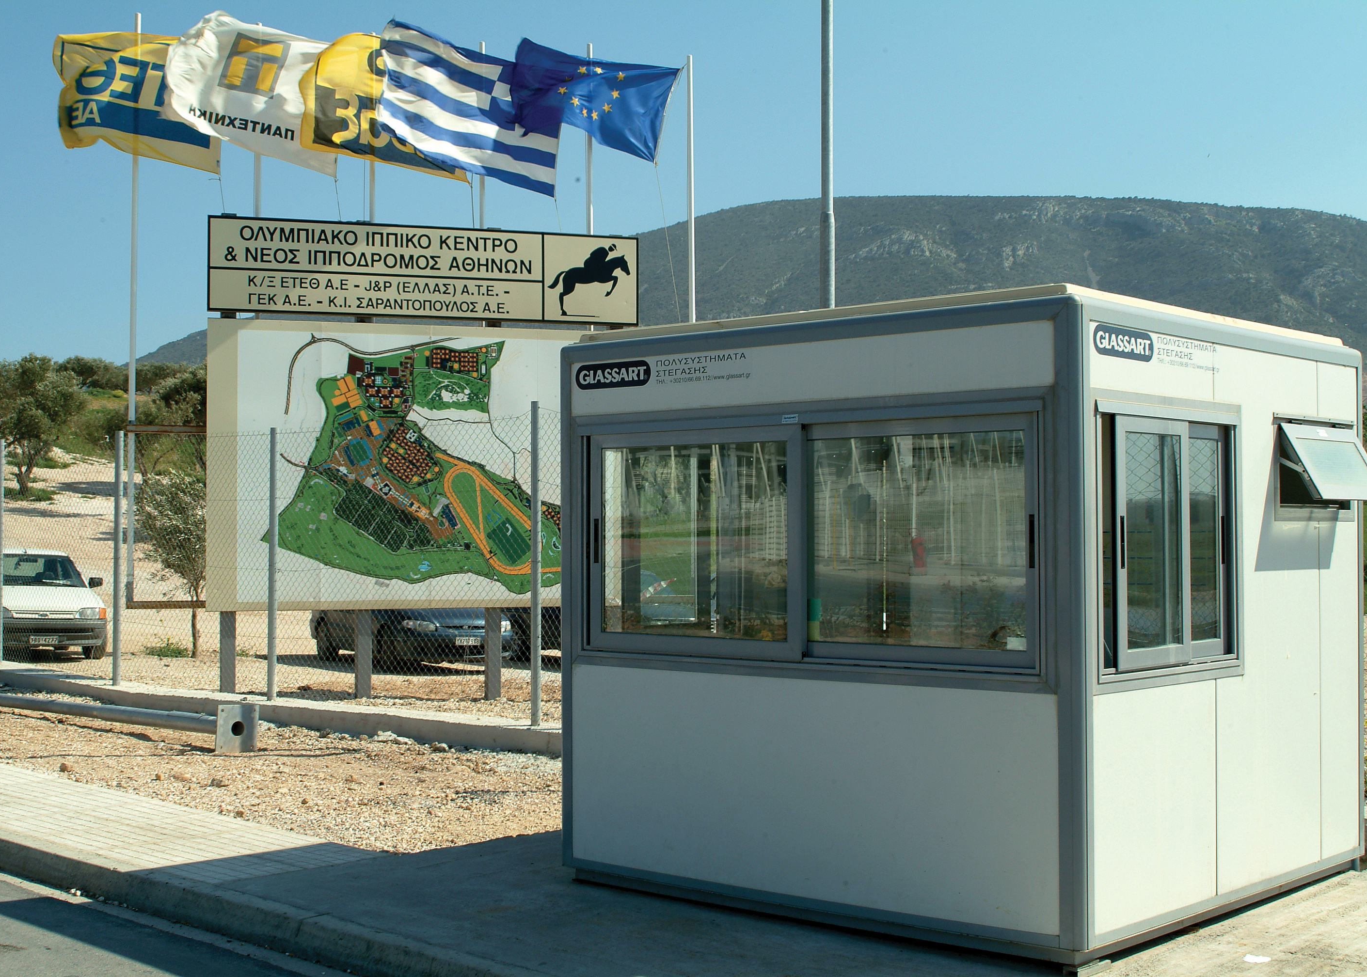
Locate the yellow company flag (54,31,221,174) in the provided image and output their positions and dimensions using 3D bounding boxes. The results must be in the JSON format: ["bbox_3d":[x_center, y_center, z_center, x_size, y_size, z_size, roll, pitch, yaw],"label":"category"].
[{"bbox_3d":[-4.519,-3.183,14.200,1.420,1.030,0.350,1,-2,-31],"label":"yellow company flag"}]

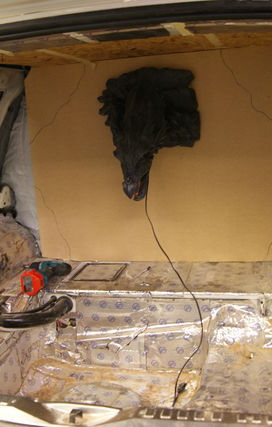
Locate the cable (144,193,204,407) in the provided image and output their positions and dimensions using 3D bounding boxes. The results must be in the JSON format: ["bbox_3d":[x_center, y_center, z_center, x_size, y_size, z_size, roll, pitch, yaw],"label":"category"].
[{"bbox_3d":[0.111,0.257,1.596,0.221,0.587,0.474,0,13,13],"label":"cable"}]

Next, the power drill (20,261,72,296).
[{"bbox_3d":[-0.349,0.210,1.712,0.201,0.082,0.242,0,13,16],"label":"power drill"}]

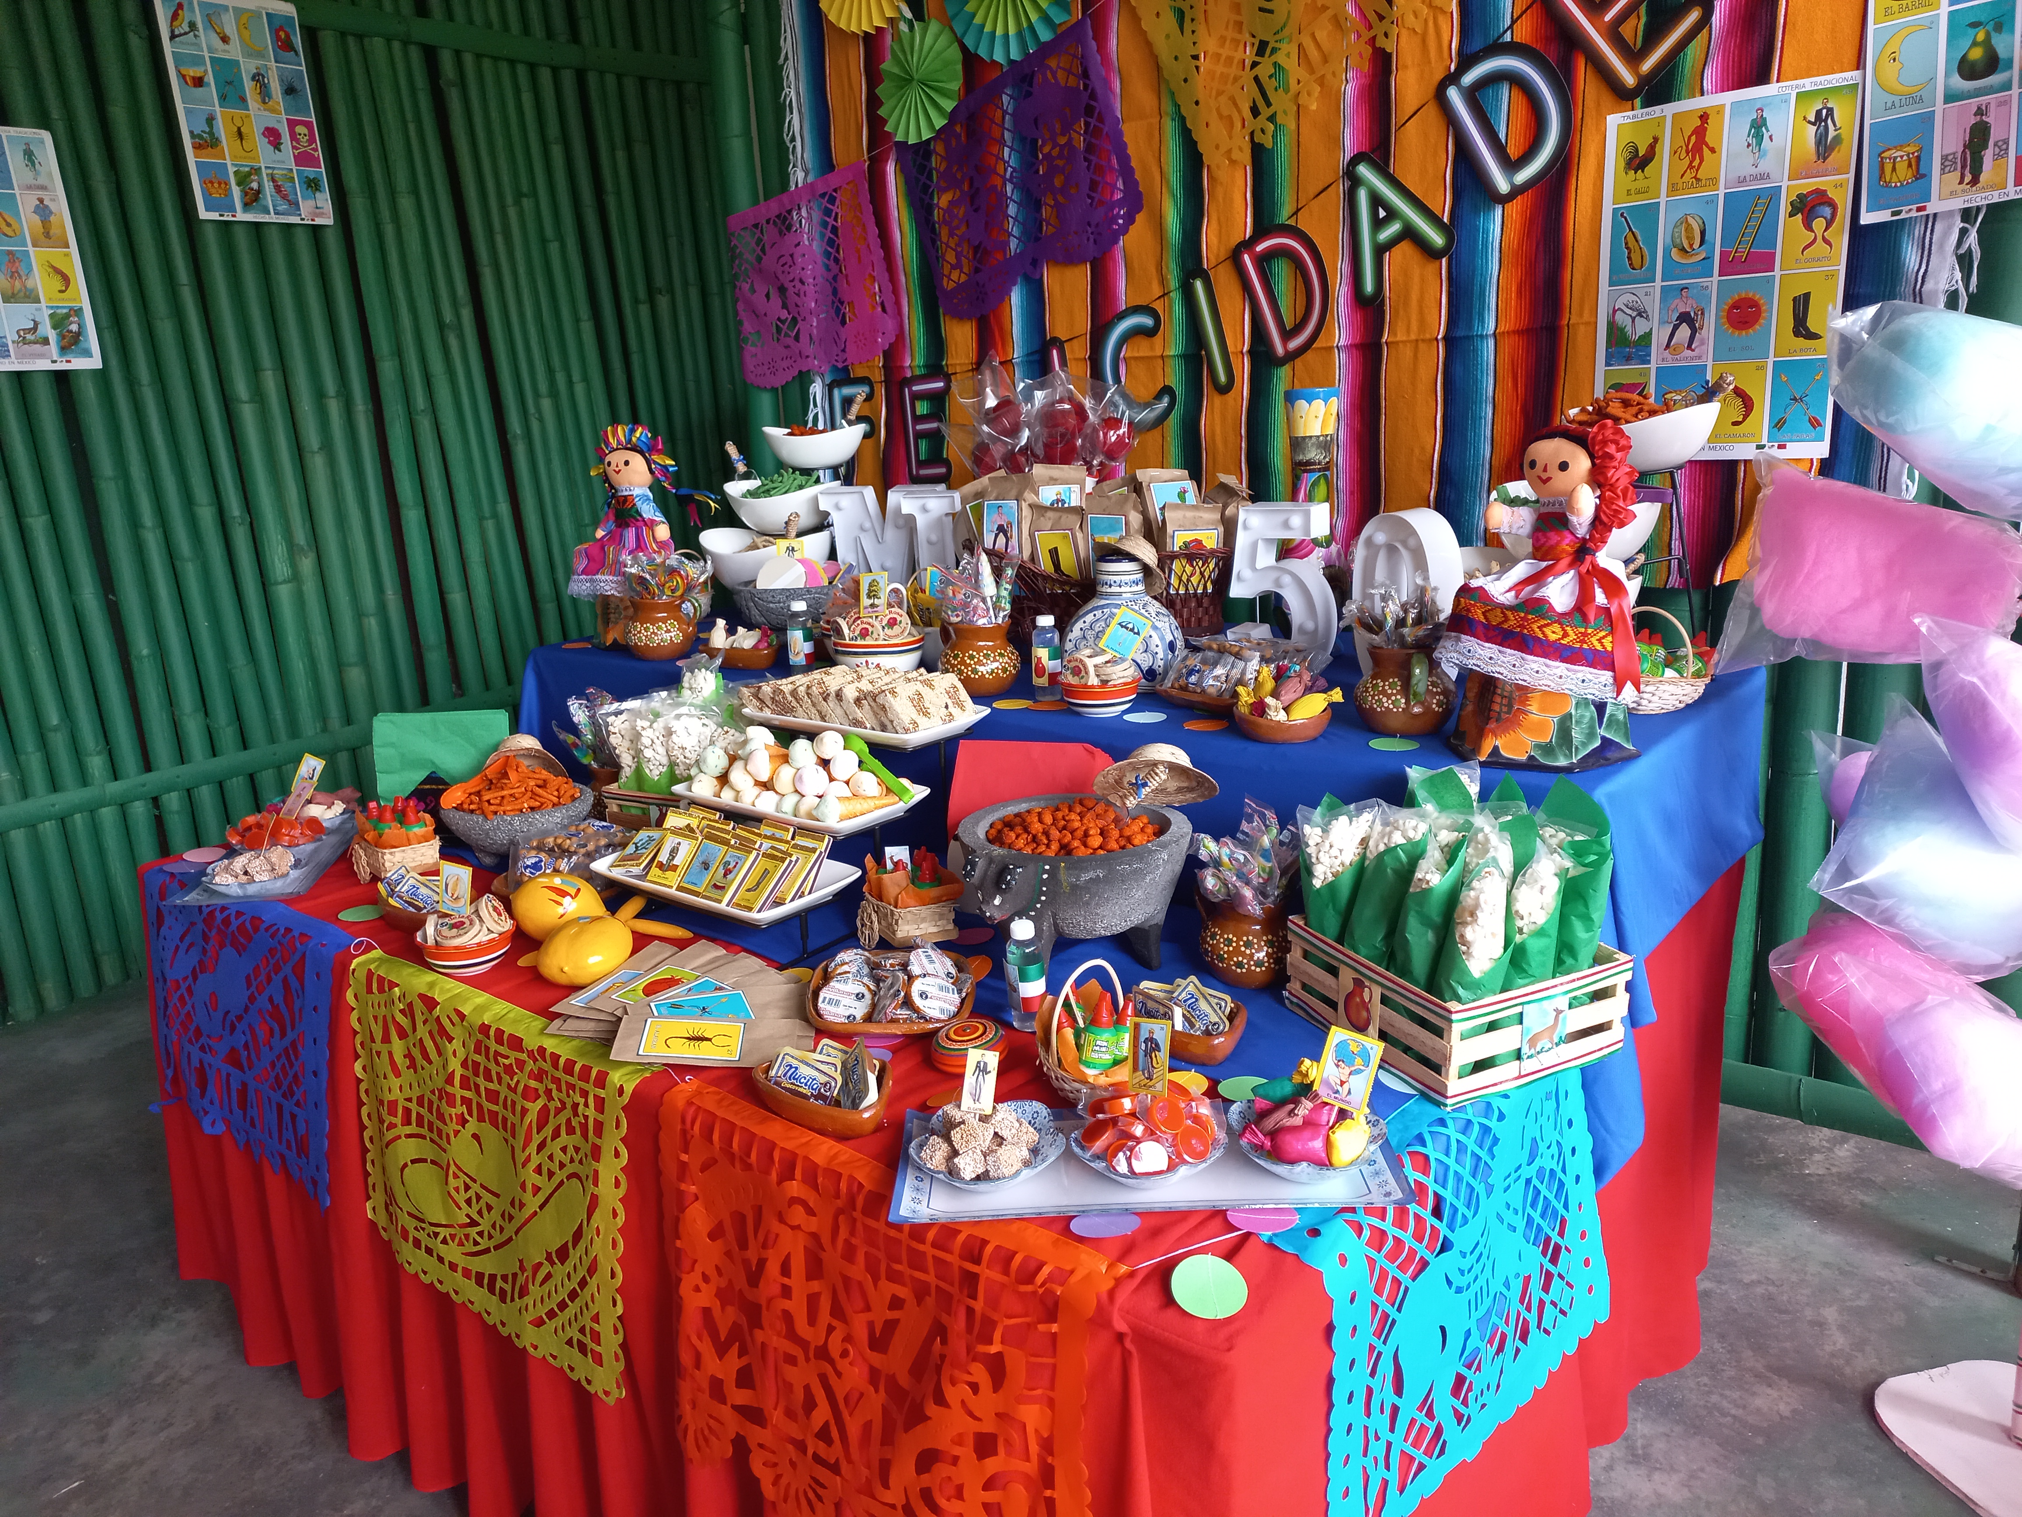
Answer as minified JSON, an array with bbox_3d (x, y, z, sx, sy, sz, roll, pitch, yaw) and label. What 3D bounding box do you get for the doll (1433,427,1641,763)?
[{"bbox_3d":[0.576,-0.186,1.586,0.130,0.356,0.205,-17,21,-39],"label":"doll"}]

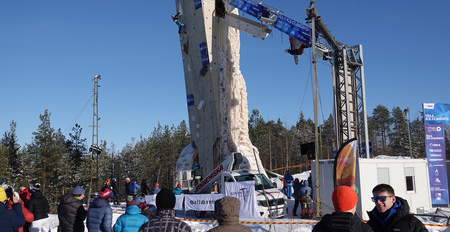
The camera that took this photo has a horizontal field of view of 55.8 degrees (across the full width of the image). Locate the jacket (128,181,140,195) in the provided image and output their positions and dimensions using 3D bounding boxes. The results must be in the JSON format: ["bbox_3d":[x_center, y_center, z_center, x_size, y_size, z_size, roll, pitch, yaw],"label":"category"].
[{"bbox_3d":[-5.294,4.226,25.000,0.580,0.795,0.380,-7,-10,37],"label":"jacket"}]

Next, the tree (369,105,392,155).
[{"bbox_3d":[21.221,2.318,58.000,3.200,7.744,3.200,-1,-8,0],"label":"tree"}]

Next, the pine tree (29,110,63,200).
[{"bbox_3d":[-14.280,3.065,34.000,2.900,7.259,2.900,-1,-8,0],"label":"pine tree"}]

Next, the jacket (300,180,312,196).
[{"bbox_3d":[3.605,3.211,18.800,0.500,0.663,0.340,0,-8,-6],"label":"jacket"}]

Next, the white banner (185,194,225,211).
[{"bbox_3d":[-0.875,3.802,18.600,1.780,0.705,0.060,-1,-8,0],"label":"white banner"}]

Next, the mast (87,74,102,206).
[{"bbox_3d":[-8.106,1.500,26.500,0.900,8.244,0.800,-1,-8,0],"label":"mast"}]

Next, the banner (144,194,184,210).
[{"bbox_3d":[-2.635,3.800,18.600,1.760,0.675,0.060,-1,-8,0],"label":"banner"}]

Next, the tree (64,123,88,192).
[{"bbox_3d":[-12.928,3.750,37.000,2.100,6.241,2.100,-1,-8,0],"label":"tree"}]

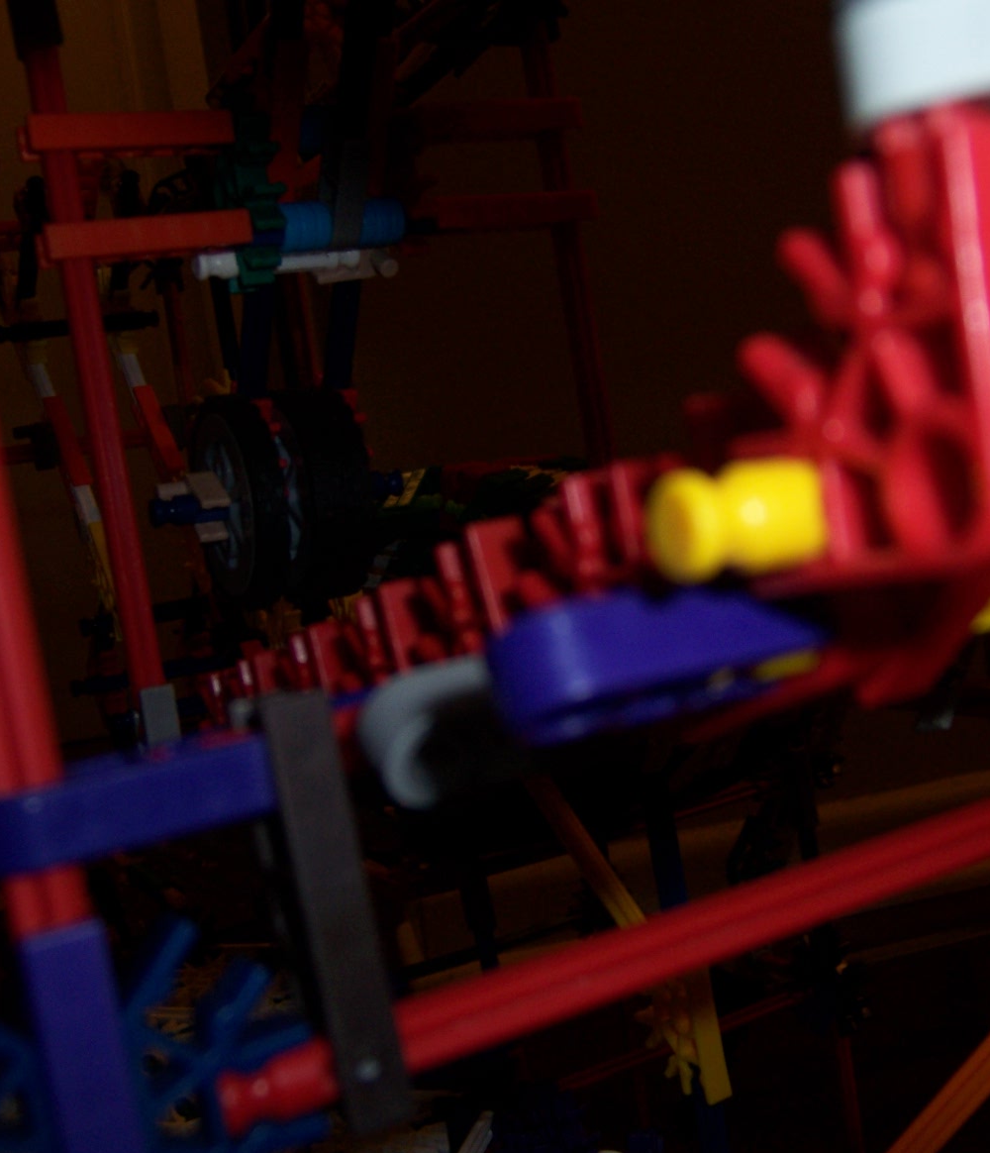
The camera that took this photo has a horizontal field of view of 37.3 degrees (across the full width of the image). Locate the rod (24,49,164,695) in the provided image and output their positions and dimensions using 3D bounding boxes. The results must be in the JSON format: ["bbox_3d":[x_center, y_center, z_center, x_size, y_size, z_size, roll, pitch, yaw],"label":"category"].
[{"bbox_3d":[-0.070,-0.036,0.258,0.006,0.129,0.006,-10,1,-30],"label":"rod"}]

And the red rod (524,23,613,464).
[{"bbox_3d":[0.017,-0.053,0.298,0.006,0.129,0.006,-10,1,-30],"label":"red rod"}]

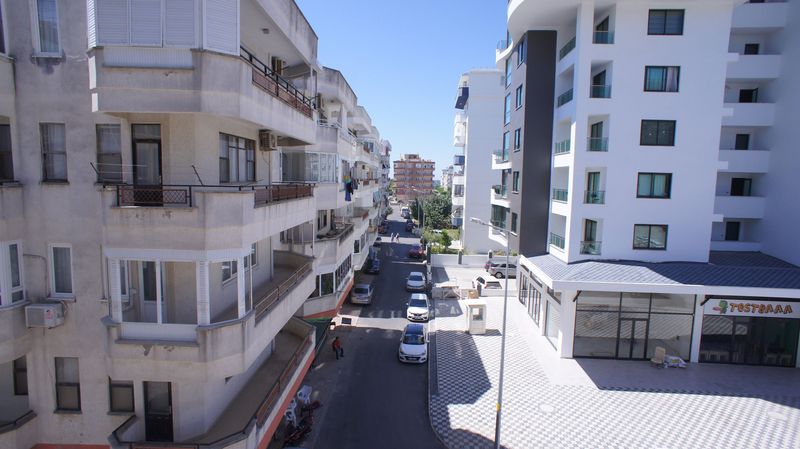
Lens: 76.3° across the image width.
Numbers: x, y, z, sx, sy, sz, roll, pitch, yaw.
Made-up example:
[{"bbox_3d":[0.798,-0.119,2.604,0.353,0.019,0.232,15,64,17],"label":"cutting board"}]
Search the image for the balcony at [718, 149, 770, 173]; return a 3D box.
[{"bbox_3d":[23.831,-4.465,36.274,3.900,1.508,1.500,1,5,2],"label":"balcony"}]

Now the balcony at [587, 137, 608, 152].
[{"bbox_3d":[12.113,-4.871,31.151,1.301,0.854,0.100,1,5,2],"label":"balcony"}]

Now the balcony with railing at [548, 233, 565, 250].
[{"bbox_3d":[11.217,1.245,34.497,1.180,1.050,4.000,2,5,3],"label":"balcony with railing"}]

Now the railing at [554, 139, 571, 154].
[{"bbox_3d":[10.533,-4.911,32.660,0.100,0.807,3.825,2,6,3],"label":"railing"}]

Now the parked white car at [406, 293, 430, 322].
[{"bbox_3d":[1.530,6.880,42.300,1.750,1.480,4.300,2,5,2],"label":"parked white car"}]

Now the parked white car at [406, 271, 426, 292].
[{"bbox_3d":[1.748,5.782,52.338,1.720,1.450,4.300,2,5,2],"label":"parked white car"}]

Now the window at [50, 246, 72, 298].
[{"bbox_3d":[-8.662,1.206,13.044,0.573,1.427,0.150,1,6,1],"label":"window"}]

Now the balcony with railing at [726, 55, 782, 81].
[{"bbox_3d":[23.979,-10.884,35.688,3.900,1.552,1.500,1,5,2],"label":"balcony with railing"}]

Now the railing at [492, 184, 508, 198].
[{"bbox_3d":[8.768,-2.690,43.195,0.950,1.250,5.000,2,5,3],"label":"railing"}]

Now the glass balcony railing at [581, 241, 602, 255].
[{"bbox_3d":[11.893,1.428,31.970,1.280,0.900,0.900,2,5,3],"label":"glass balcony railing"}]

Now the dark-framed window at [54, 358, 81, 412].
[{"bbox_3d":[-8.331,4.041,12.839,0.635,1.415,0.150,1,5,1],"label":"dark-framed window"}]

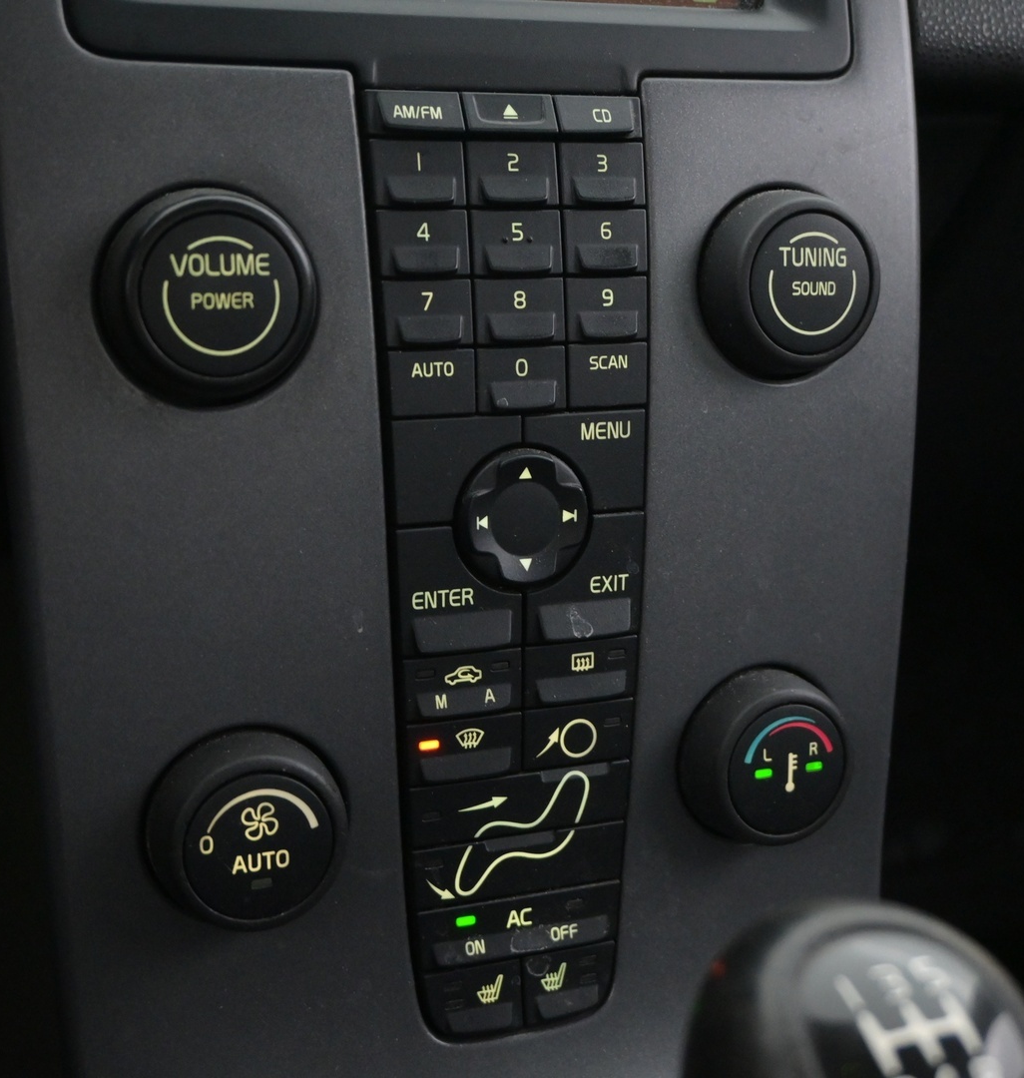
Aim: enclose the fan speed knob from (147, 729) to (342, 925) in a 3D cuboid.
[{"bbox_3d":[-0.055,0.064,0.343,0.043,0.043,0.016,-5,7,-21],"label":"fan speed knob"}]

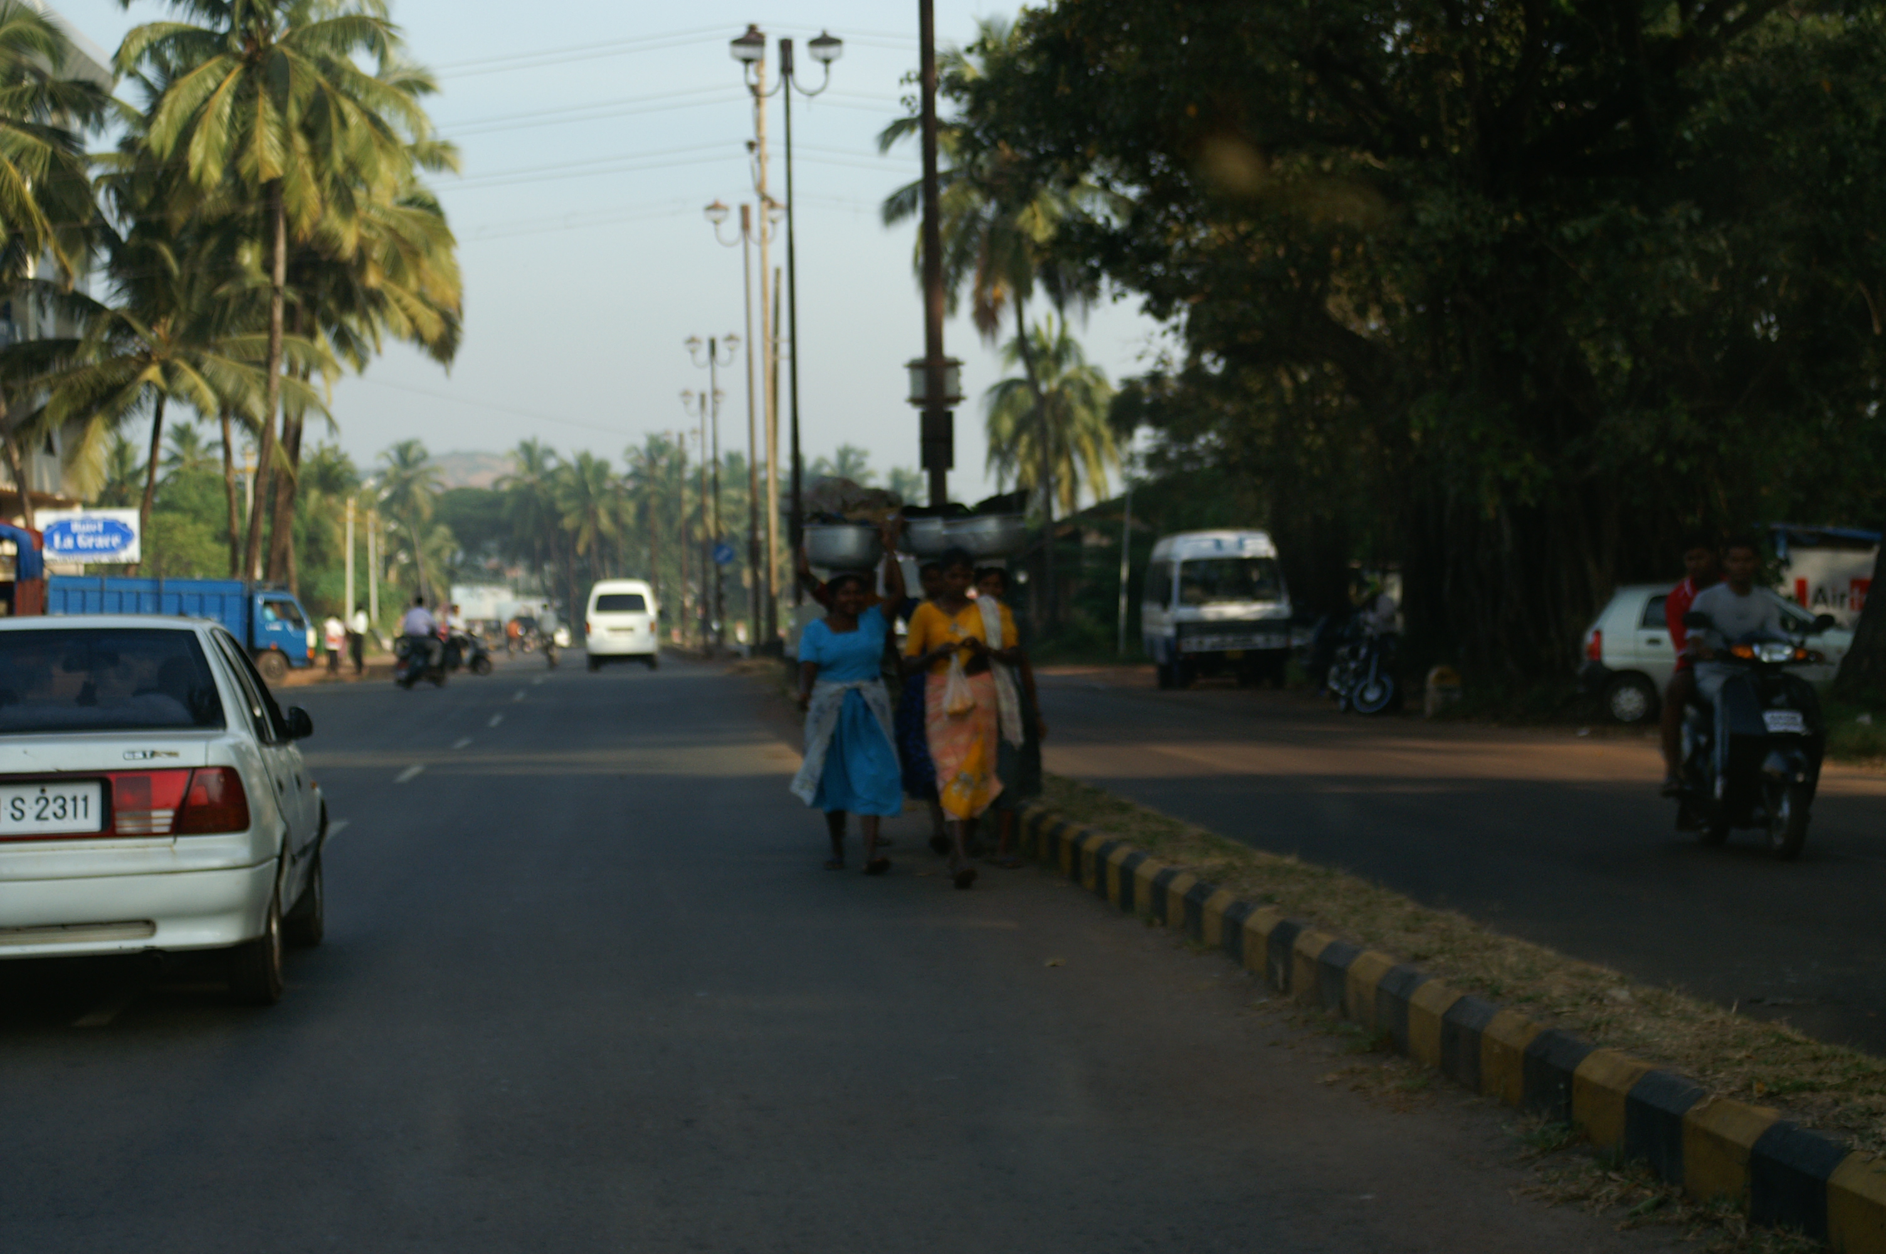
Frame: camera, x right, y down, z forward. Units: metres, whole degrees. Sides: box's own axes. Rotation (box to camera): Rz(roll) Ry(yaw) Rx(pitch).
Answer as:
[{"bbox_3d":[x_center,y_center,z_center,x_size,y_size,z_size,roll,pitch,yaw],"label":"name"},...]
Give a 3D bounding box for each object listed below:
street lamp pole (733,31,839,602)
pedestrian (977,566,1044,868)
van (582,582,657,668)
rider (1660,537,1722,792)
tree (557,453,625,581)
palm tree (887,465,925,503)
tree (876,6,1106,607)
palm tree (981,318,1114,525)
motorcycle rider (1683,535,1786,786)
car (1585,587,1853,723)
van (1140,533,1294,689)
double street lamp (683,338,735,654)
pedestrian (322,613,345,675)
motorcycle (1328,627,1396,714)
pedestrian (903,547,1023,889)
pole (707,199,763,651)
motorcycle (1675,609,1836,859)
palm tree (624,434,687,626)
[{"bbox_3d":[-2.212,-4.057,57.500,1.650,9.500,0.520,-1,0,-5],"label":"street lamp pole"},{"bbox_3d":[0.331,0.457,20.300,0.440,1.550,0.380,-1,0,-5],"label":"pedestrian"},{"bbox_3d":[-6.832,-0.047,83.500,1.470,1.880,3.600,-1,0,-4],"label":"van"},{"bbox_3d":[3.878,0.197,20.200,0.520,1.350,0.620,-1,0,-6],"label":"rider"},{"bbox_3d":[-21.486,-5.449,240.000,4.400,10.700,4.400,-1,0,-5],"label":"tree"},{"bbox_3d":[-3.733,-7.612,390.000,5.400,16.500,5.400,-1,0,0],"label":"palm tree"},{"bbox_3d":[1.392,-7.693,103.000,6.000,16.400,6.000,-1,0,-5],"label":"tree"},{"bbox_3d":[4.552,-6.503,165.000,5.600,13.300,5.600,-1,0,-5],"label":"palm tree"},{"bbox_3d":[4.015,0.168,19.900,0.530,1.270,0.740,-1,0,-6],"label":"motorcycle rider"},{"bbox_3d":[8.528,0.280,41.500,3.500,1.460,1.490,-1,0,3],"label":"car"},{"bbox_3d":[4.270,-0.280,61.600,1.780,2.380,4.600,-1,0,-4],"label":"van"},{"bbox_3d":[-6.914,-4.076,120.000,1.650,9.600,0.500,-1,0,-5],"label":"double street lamp"},{"bbox_3d":[-14.744,0.410,95.000,0.550,1.520,0.400,-1,0,-6],"label":"pedestrian"},{"bbox_3d":[4.818,0.488,45.600,0.720,1.080,1.930,-1,0,-18],"label":"motorcycle"},{"bbox_3d":[0.096,0.440,18.900,0.580,1.640,0.420,-1,0,-2],"label":"pedestrian"},{"bbox_3d":[-4.001,-4.216,82.000,1.650,9.400,0.500,-1,0,-5],"label":"pole"},{"bbox_3d":[4.084,0.531,19.800,0.740,1.200,1.780,-1,0,-6],"label":"motorcycle"},{"bbox_3d":[-19.908,-6.636,272.000,5.000,13.300,5.000,-1,0,-5],"label":"palm tree"}]

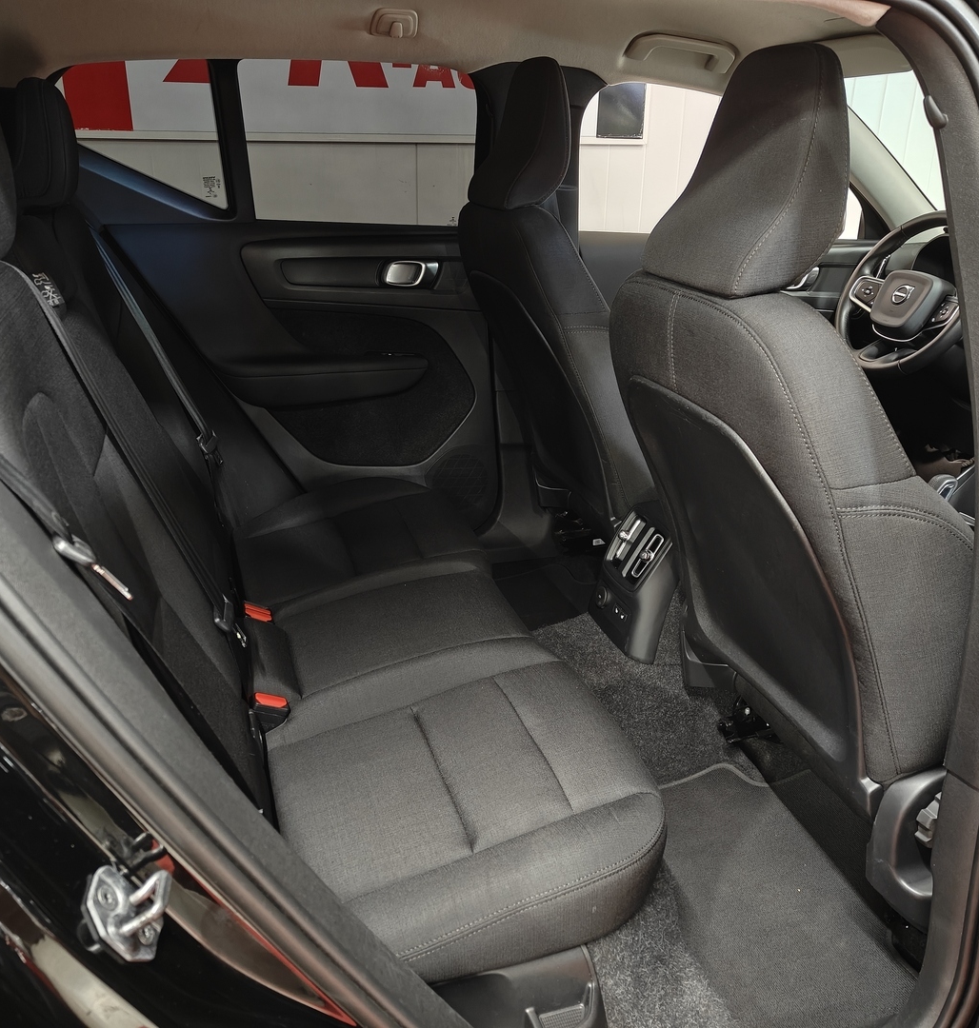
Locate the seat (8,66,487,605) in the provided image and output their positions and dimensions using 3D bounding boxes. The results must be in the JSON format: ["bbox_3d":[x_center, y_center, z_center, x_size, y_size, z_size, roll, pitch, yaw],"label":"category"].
[{"bbox_3d":[-0.405,-0.245,1.624,0.700,0.906,0.556,-6,24,-16],"label":"seat"}]

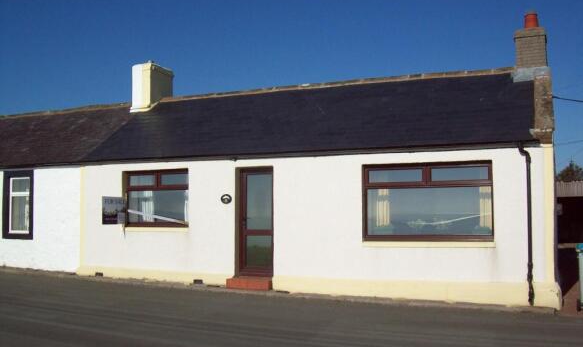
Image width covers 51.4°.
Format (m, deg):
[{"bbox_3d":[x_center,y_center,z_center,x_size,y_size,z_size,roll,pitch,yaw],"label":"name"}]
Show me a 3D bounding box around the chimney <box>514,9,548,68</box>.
[{"bbox_3d":[4.962,-2.720,12.570,0.615,1.240,0.664,-2,-4,22],"label":"chimney"}]

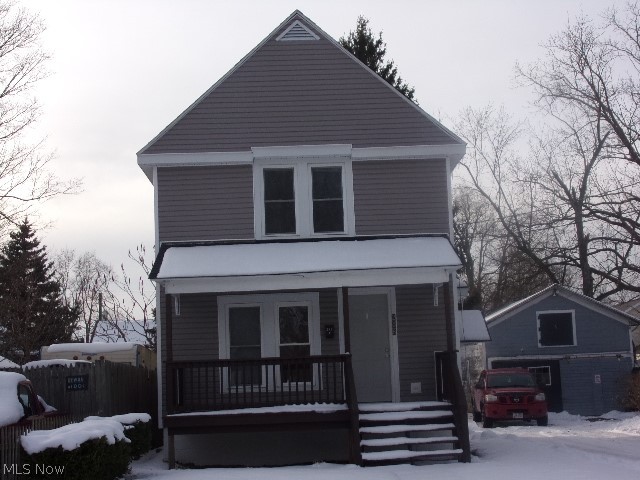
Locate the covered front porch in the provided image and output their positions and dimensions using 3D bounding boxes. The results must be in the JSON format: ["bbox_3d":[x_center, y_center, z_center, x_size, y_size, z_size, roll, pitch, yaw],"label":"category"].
[{"bbox_3d":[-0.155,1.857,17.812,5.560,4.120,2.600,-2,-6,-3],"label":"covered front porch"}]

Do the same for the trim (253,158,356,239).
[{"bbox_3d":[-0.291,-0.786,19.401,1.900,1.540,0.150,-2,-6,-3],"label":"trim"}]

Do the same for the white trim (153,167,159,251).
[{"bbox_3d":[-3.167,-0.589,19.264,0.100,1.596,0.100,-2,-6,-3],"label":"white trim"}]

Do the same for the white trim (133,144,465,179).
[{"bbox_3d":[-0.320,-1.581,19.305,6.298,0.330,0.350,-2,-6,-3],"label":"white trim"}]

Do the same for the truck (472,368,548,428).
[{"bbox_3d":[5.956,4.956,32.116,1.880,1.760,5.300,-3,-6,4],"label":"truck"}]

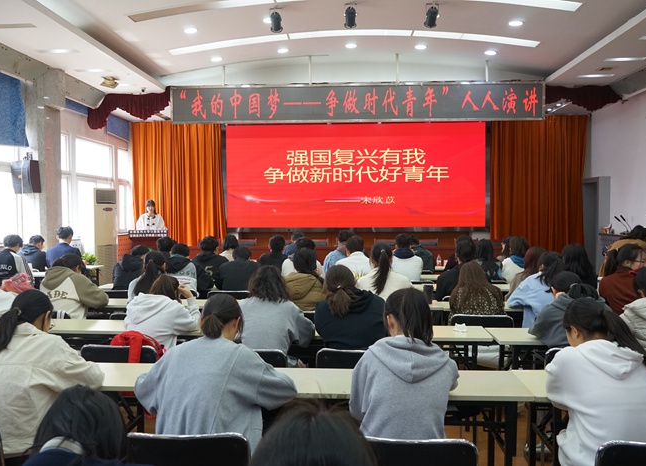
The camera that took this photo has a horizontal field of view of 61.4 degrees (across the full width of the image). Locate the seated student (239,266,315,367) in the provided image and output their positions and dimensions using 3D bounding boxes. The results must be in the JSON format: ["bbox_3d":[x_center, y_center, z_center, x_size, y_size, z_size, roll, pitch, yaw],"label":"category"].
[{"bbox_3d":[-0.282,0.795,3.418,0.520,1.217,0.720,0,3,4],"label":"seated student"}]

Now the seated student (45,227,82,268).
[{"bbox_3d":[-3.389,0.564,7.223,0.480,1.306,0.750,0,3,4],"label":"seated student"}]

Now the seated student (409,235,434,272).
[{"bbox_3d":[1.277,0.661,7.668,0.500,1.239,0.700,0,3,4],"label":"seated student"}]

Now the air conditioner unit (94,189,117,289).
[{"bbox_3d":[-4.569,0.086,11.461,0.480,2.062,0.360,-1,3,-16],"label":"air conditioner unit"}]

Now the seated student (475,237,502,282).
[{"bbox_3d":[1.919,0.695,6.550,0.460,1.223,0.720,0,2,4],"label":"seated student"}]

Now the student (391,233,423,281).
[{"bbox_3d":[0.976,0.663,6.585,0.500,1.334,0.700,0,3,4],"label":"student"}]

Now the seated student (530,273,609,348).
[{"bbox_3d":[1.435,0.817,3.227,0.500,1.191,0.700,0,3,-4],"label":"seated student"}]

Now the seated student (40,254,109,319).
[{"bbox_3d":[-2.007,0.760,4.481,0.540,1.183,0.720,1,3,12],"label":"seated student"}]

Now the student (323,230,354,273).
[{"bbox_3d":[0.248,0.613,7.604,0.500,1.299,0.720,0,2,-6],"label":"student"}]

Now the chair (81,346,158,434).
[{"bbox_3d":[-1.220,1.072,3.540,0.460,0.800,0.500,0,3,4],"label":"chair"}]

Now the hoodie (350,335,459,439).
[{"bbox_3d":[0.348,0.705,2.342,0.475,0.570,0.460,0,2,4],"label":"hoodie"}]

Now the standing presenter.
[{"bbox_3d":[-3.183,0.207,10.065,0.520,1.650,0.360,-1,3,-11],"label":"standing presenter"}]

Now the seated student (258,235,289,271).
[{"bbox_3d":[-0.567,0.670,6.994,0.500,1.287,0.700,0,3,4],"label":"seated student"}]

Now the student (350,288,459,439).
[{"bbox_3d":[0.339,0.839,2.321,0.480,1.236,0.680,0,3,4],"label":"student"}]

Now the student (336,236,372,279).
[{"bbox_3d":[0.373,0.685,6.427,0.500,1.305,0.700,0,3,4],"label":"student"}]

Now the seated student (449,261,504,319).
[{"bbox_3d":[1.203,0.784,4.331,0.470,1.150,0.680,0,3,4],"label":"seated student"}]

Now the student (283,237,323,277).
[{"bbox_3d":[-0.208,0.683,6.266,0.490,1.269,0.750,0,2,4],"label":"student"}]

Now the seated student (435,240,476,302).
[{"bbox_3d":[1.412,0.719,5.604,0.520,1.308,0.700,0,3,4],"label":"seated student"}]

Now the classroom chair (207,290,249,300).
[{"bbox_3d":[-0.920,0.972,5.724,0.460,0.800,0.500,0,3,4],"label":"classroom chair"}]

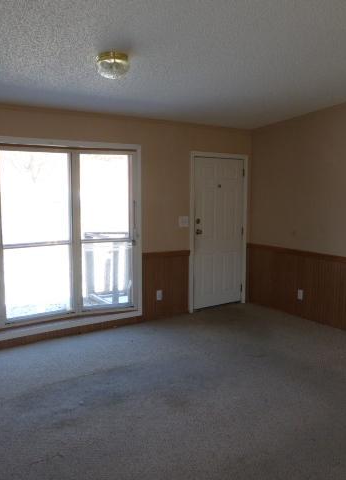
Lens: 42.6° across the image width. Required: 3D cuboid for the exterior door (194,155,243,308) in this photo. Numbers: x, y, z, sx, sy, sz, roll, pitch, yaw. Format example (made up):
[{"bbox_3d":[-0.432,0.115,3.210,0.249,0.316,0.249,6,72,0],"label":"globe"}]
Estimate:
[{"bbox_3d":[0.602,-0.076,5.878,0.838,1.948,0.050,-4,8,-34],"label":"exterior door"}]

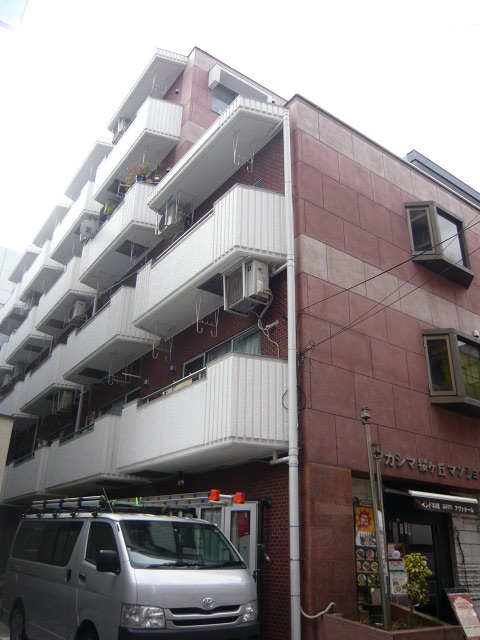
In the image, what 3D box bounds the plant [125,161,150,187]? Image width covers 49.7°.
[{"bbox_3d":[-2.466,-3.559,12.578,0.460,0.620,0.460,1,-25,1],"label":"plant"}]

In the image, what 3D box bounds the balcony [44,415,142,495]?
[{"bbox_3d":[-3.514,3.355,12.340,0.958,1.287,4.215,18,-30,-31],"label":"balcony"}]

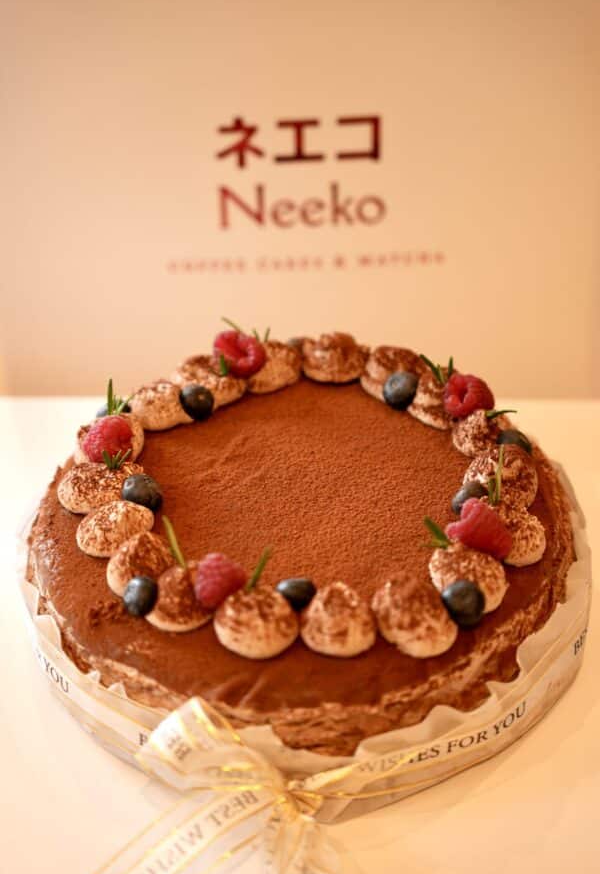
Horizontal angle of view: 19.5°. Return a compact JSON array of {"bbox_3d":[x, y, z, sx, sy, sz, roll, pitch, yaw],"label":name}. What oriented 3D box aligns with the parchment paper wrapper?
[{"bbox_3d":[0.002,0.048,0.714,0.230,0.043,0.230,-1,39,0],"label":"parchment paper wrapper"}]

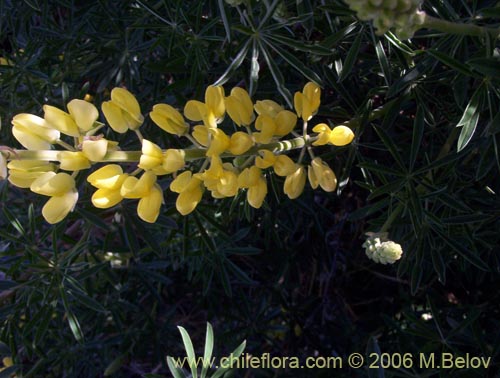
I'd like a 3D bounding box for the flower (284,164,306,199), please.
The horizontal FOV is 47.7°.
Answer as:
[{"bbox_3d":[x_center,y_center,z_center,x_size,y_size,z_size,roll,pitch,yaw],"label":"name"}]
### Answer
[{"bbox_3d":[0.022,-0.004,0.270,0.008,0.009,0.013,9,66,1],"label":"flower"}]

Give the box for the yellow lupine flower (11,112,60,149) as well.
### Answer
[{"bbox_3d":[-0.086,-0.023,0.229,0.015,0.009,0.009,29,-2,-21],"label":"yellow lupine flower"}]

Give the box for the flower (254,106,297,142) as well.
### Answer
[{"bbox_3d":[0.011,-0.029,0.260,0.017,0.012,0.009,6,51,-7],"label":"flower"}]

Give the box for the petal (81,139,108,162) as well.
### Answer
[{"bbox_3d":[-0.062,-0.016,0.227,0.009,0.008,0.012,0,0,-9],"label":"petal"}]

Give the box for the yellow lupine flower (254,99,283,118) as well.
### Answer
[{"bbox_3d":[0.008,-0.034,0.236,0.011,0.009,0.006,35,84,12],"label":"yellow lupine flower"}]

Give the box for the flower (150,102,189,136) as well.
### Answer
[{"bbox_3d":[-0.032,-0.028,0.226,0.015,0.010,0.010,37,-6,-6],"label":"flower"}]

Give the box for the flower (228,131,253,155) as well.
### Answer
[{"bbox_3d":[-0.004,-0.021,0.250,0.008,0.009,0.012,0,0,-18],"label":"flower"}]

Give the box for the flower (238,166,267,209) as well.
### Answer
[{"bbox_3d":[0.001,-0.001,0.224,0.010,0.009,0.017,17,44,-26],"label":"flower"}]

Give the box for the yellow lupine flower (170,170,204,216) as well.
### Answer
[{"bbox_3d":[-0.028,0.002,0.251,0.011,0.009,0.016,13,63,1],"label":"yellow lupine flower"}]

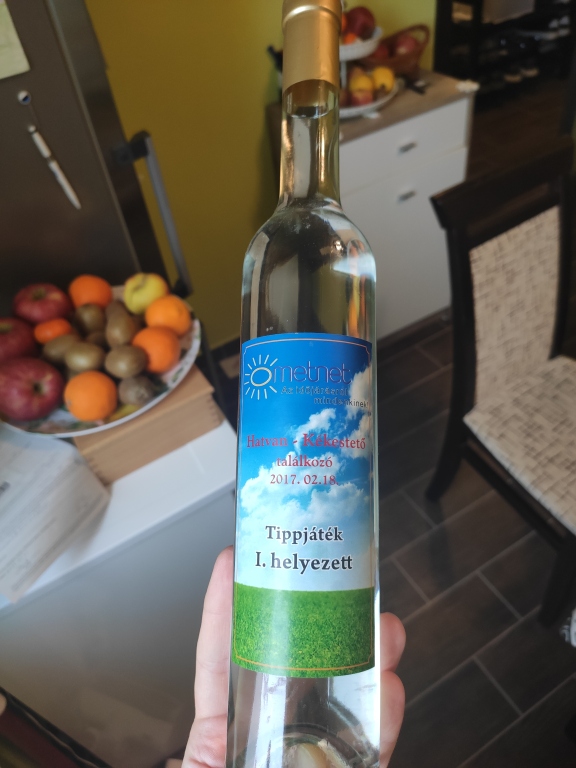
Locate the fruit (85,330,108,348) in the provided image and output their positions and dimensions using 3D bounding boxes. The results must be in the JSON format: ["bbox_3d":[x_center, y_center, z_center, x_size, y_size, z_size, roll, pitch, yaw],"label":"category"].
[{"bbox_3d":[-0.290,-0.060,0.893,0.055,0.043,0.044,-16,42,-7],"label":"fruit"}]

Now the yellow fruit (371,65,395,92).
[{"bbox_3d":[0.235,-0.758,1.437,0.062,0.065,0.062,-5,44,5],"label":"yellow fruit"}]

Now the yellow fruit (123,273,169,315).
[{"bbox_3d":[-0.235,-0.149,0.955,0.071,0.067,0.071,-9,41,0],"label":"yellow fruit"}]

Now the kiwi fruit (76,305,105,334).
[{"bbox_3d":[-0.309,-0.101,0.900,0.043,0.043,0.054,-16,42,-7],"label":"kiwi fruit"}]

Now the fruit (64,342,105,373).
[{"bbox_3d":[-0.289,-0.038,0.821,0.059,0.046,0.049,-5,44,5],"label":"fruit"}]

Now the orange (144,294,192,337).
[{"bbox_3d":[-0.185,-0.102,0.895,0.070,0.068,0.070,-9,41,0],"label":"orange"}]

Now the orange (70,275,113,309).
[{"bbox_3d":[-0.324,-0.147,0.949,0.071,0.068,0.071,-5,44,5],"label":"orange"}]

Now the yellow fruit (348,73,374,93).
[{"bbox_3d":[0.183,-0.749,1.438,0.062,0.060,0.062,-5,44,5],"label":"yellow fruit"}]

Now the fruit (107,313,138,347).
[{"bbox_3d":[-0.249,-0.081,0.865,0.043,0.043,0.056,-16,42,-7],"label":"fruit"}]

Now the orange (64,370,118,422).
[{"bbox_3d":[-0.269,0.017,0.790,0.070,0.069,0.070,-9,41,0],"label":"orange"}]

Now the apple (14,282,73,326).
[{"bbox_3d":[-0.397,-0.122,0.930,0.085,0.075,0.085,-9,41,0],"label":"apple"}]

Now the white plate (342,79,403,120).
[{"bbox_3d":[0.133,-0.758,1.530,0.320,0.070,0.320,-5,44,5],"label":"white plate"}]

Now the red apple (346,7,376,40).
[{"bbox_3d":[0.173,-0.846,1.356,0.072,0.072,0.072,-5,44,5],"label":"red apple"}]

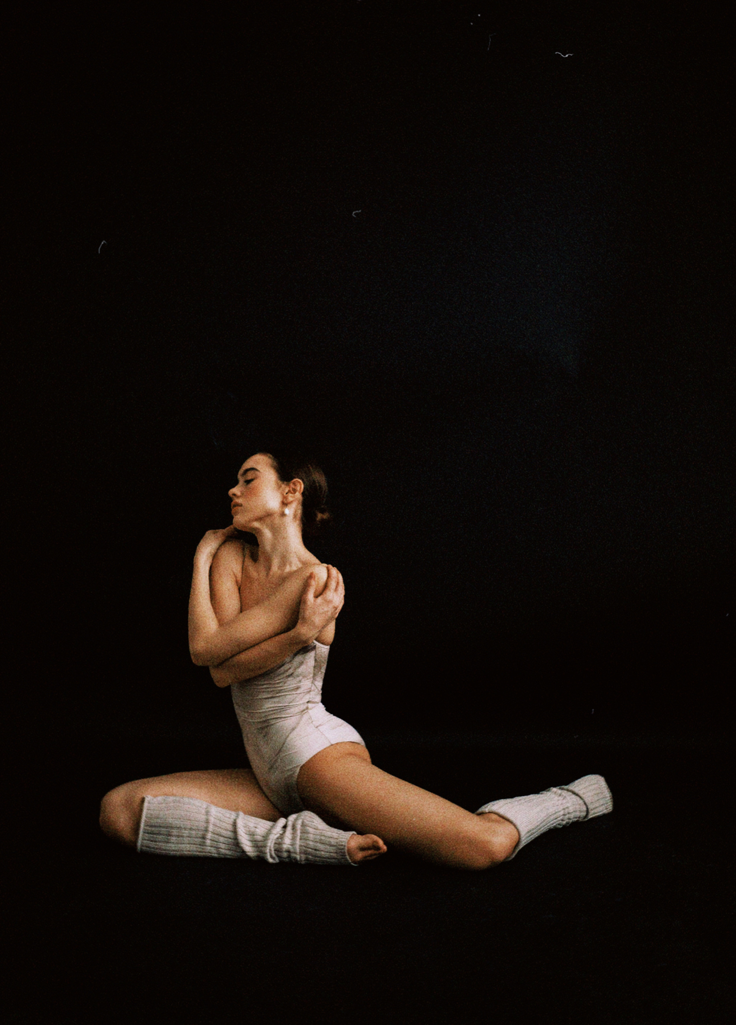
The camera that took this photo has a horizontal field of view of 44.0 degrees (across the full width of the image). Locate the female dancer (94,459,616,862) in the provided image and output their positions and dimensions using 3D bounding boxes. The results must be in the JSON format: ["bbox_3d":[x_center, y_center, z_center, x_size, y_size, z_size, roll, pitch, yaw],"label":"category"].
[{"bbox_3d":[0.074,0.329,2.158,1.213,0.953,0.669,-2,3,-37],"label":"female dancer"}]

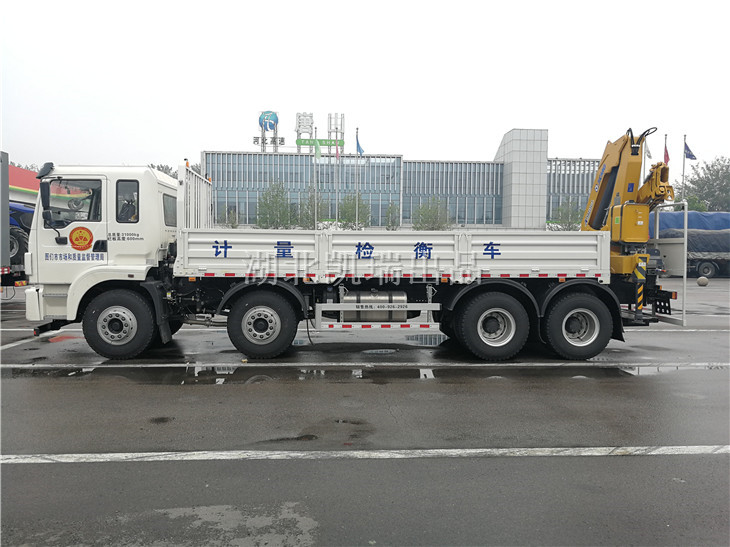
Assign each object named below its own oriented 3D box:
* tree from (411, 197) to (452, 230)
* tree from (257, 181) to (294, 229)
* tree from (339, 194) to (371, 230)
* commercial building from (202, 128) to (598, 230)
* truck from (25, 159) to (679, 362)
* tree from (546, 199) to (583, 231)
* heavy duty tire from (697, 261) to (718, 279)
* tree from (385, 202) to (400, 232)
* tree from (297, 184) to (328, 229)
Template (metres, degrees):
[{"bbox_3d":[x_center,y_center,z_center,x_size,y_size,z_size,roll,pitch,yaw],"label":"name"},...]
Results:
[{"bbox_3d":[6.776,-5.095,58.000,4.280,5.500,4.280,1,3,0],"label":"tree"},{"bbox_3d":[-9.120,-6.012,58.000,3.870,6.930,3.870,1,3,0],"label":"tree"},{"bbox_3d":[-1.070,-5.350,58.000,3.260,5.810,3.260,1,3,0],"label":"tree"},{"bbox_3d":[6.147,-12.183,87.446,57.000,17.500,20.000,1,3,-4],"label":"commercial building"},{"bbox_3d":[-0.080,-0.260,9.970,10.250,3.120,2.500,0,3,-5],"label":"truck"},{"bbox_3d":[20.430,-4.891,58.000,3.870,5.500,3.870,1,3,0],"label":"tree"},{"bbox_3d":[21.709,-0.216,36.100,1.040,1.040,0.300,1,3,0],"label":"heavy duty tire"},{"bbox_3d":[2.802,-4.840,58.000,1.630,4.790,1.630,1,3,0],"label":"tree"},{"bbox_3d":[-5.350,-5.808,58.000,3.260,6.520,3.260,1,3,0],"label":"tree"}]

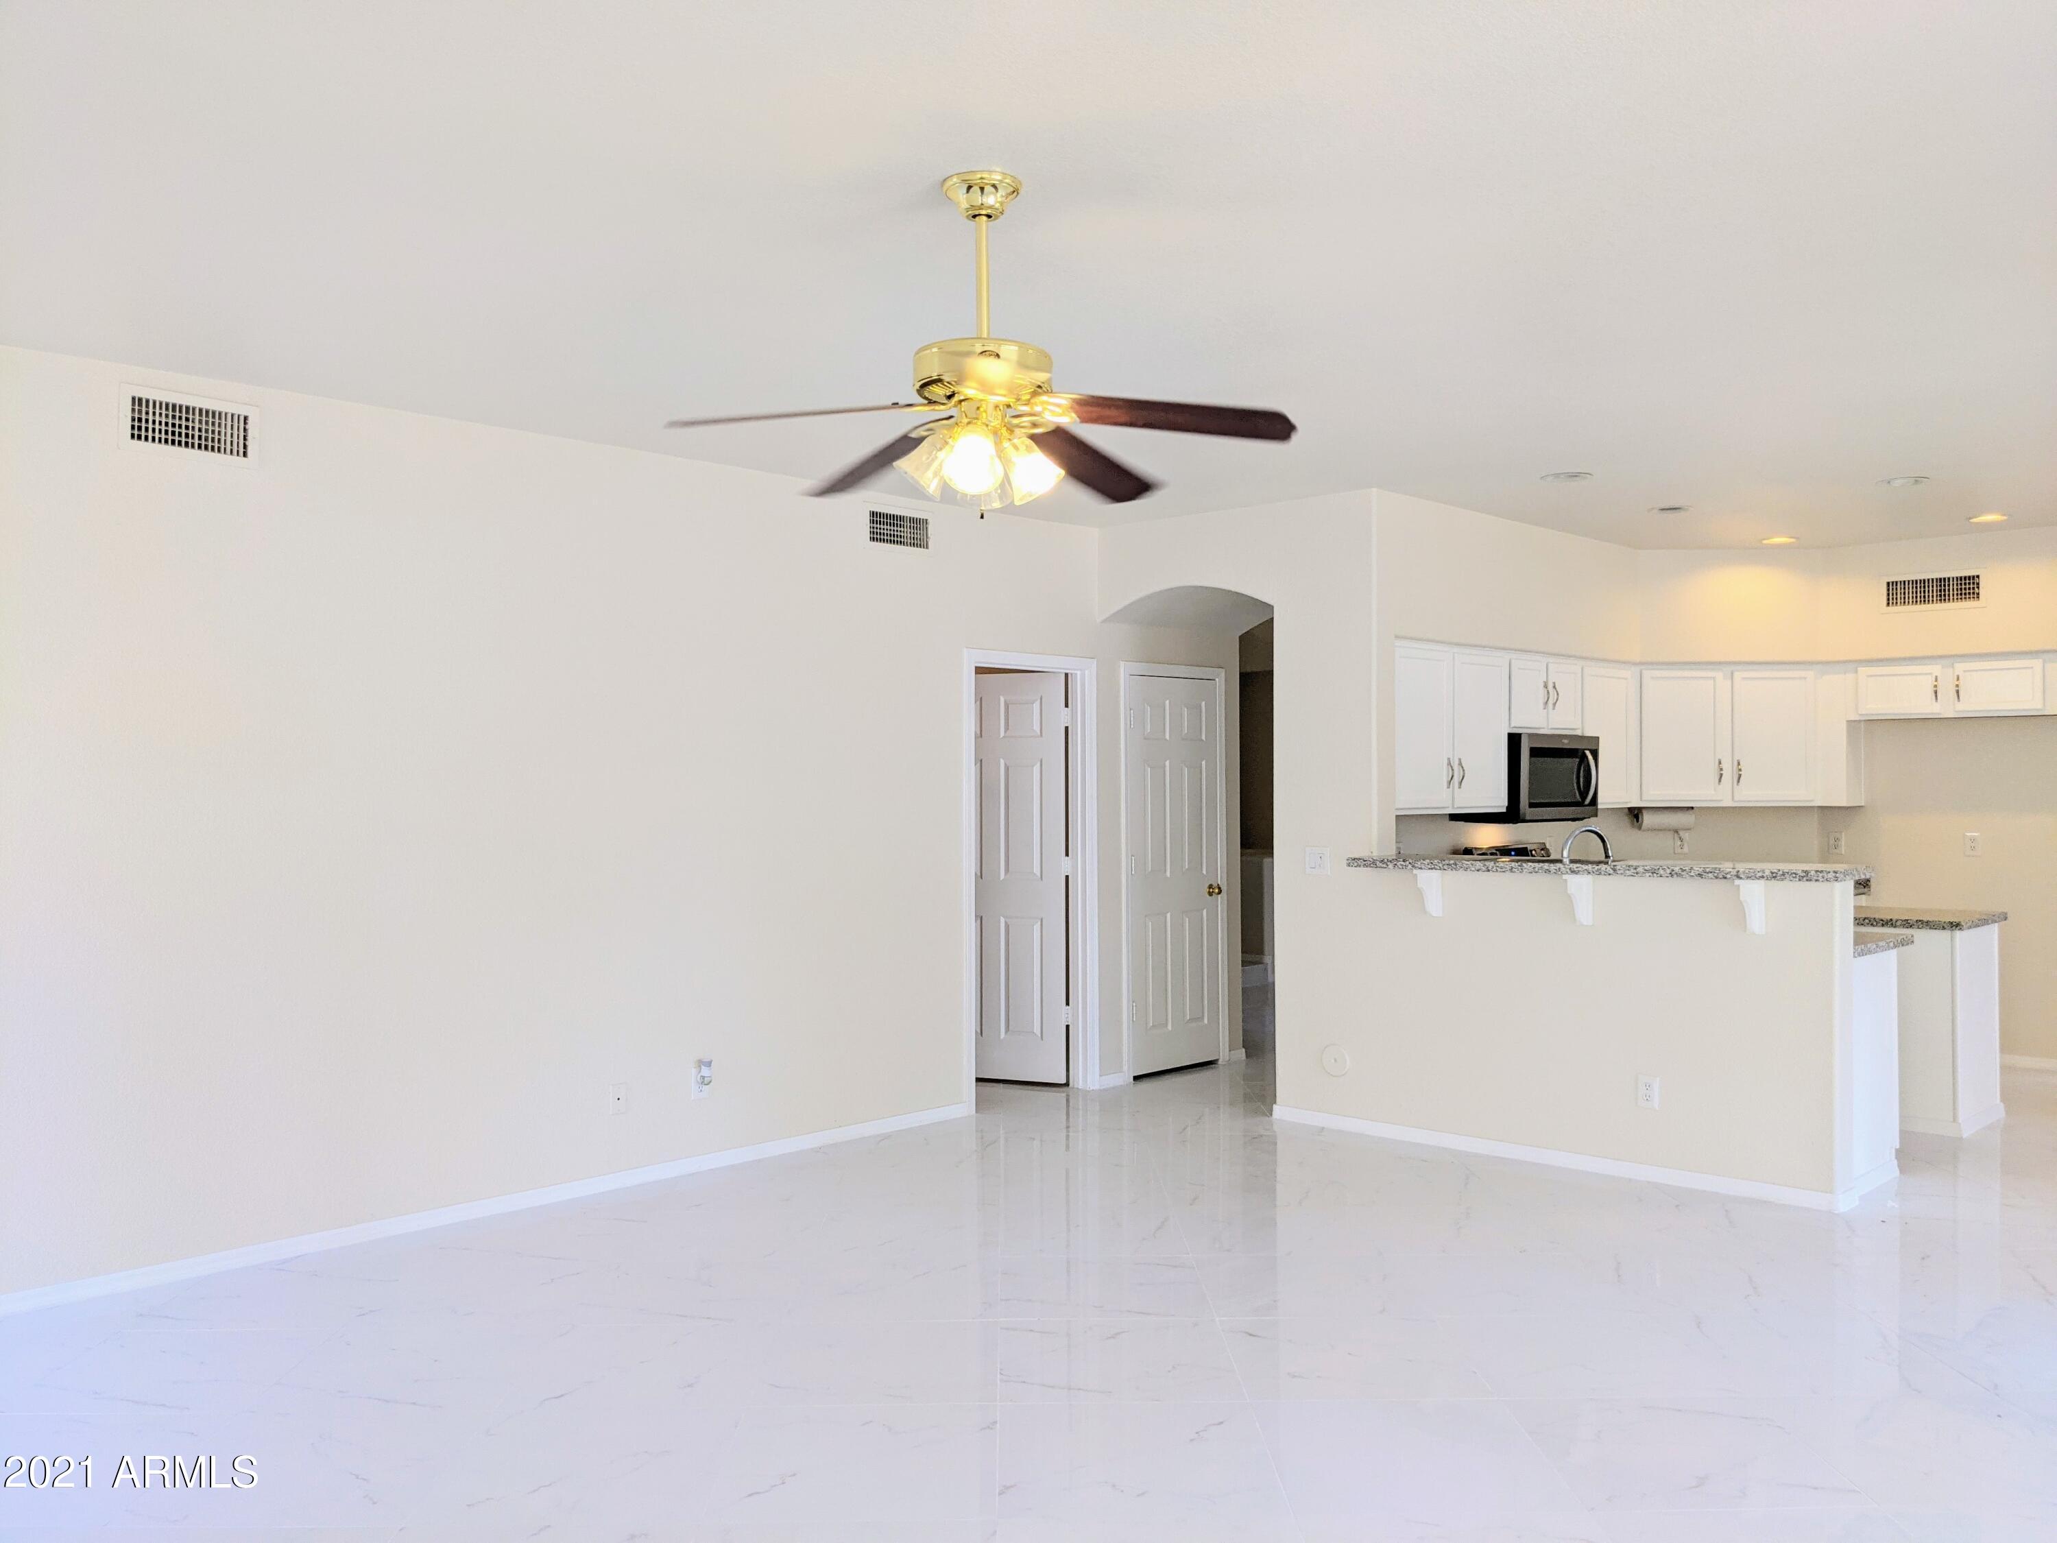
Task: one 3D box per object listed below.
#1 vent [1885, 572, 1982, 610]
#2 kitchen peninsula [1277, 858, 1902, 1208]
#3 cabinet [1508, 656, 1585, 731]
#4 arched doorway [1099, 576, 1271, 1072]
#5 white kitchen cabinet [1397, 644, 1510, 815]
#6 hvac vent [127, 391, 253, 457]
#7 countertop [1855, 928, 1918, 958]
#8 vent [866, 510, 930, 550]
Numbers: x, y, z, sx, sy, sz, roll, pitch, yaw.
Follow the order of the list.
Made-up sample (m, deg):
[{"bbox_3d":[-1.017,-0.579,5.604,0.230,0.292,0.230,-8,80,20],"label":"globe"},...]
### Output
[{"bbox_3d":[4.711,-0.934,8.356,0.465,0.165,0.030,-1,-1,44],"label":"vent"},{"bbox_3d":[2.162,0.946,6.525,2.340,1.180,1.020,-1,-1,44],"label":"kitchen peninsula"},{"bbox_3d":[2.448,-0.375,8.029,0.335,0.370,0.770,-1,-1,44],"label":"cabinet"},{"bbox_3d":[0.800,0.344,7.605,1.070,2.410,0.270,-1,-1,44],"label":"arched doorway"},{"bbox_3d":[1.829,-0.187,7.389,0.335,0.750,0.990,-1,-1,44],"label":"white kitchen cabinet"},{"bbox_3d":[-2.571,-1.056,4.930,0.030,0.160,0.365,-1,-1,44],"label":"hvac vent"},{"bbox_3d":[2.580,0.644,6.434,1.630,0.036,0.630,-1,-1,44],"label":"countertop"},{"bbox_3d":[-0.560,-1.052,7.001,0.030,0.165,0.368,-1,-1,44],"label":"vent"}]

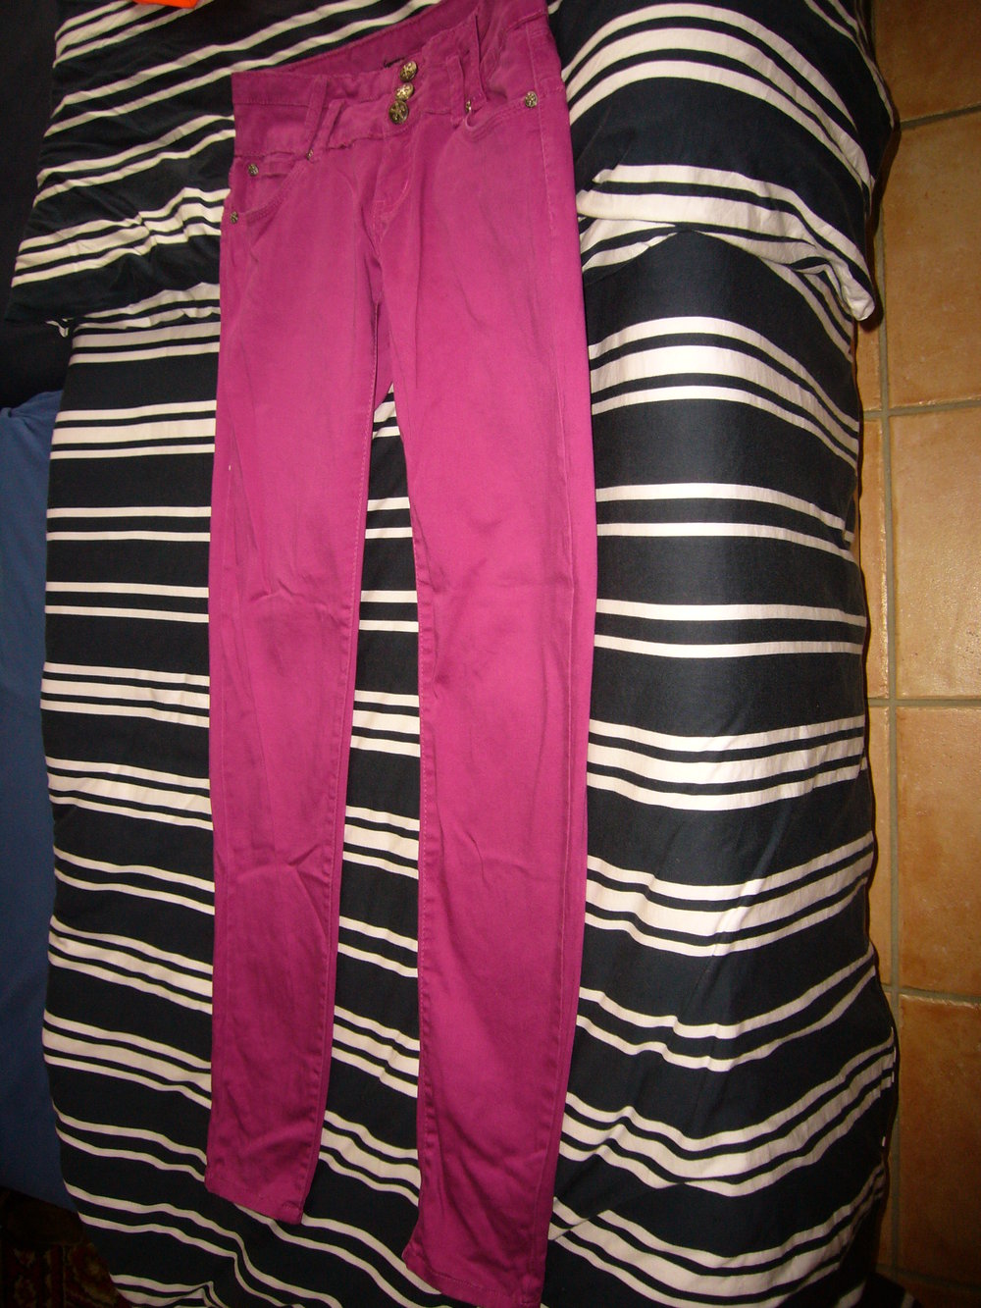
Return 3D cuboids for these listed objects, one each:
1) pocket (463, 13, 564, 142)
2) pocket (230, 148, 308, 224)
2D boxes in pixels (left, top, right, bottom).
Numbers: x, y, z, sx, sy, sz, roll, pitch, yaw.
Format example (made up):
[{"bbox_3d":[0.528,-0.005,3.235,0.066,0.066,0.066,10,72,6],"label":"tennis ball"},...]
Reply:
[{"bbox_3d":[0.018,-0.431,0.794,0.067,0.025,0.072,-5,98,22],"label":"pocket"},{"bbox_3d":[-0.194,-0.403,0.917,0.071,0.025,0.049,5,101,34],"label":"pocket"}]

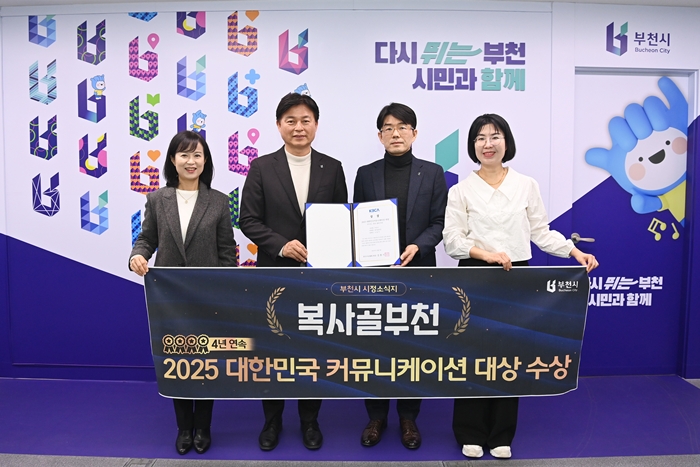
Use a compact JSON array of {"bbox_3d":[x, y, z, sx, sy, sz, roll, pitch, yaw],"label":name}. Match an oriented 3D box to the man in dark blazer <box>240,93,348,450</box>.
[{"bbox_3d":[-0.282,0.158,2.375,0.528,1.755,0.426,0,3,-4],"label":"man in dark blazer"}]

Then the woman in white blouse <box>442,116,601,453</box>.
[{"bbox_3d":[0.797,0.233,2.276,0.680,1.631,0.426,1,3,10],"label":"woman in white blouse"}]

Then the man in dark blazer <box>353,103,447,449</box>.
[{"bbox_3d":[0.253,0.185,2.386,0.477,1.708,0.416,1,3,3],"label":"man in dark blazer"}]

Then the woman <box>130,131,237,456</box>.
[{"bbox_3d":[-0.796,0.259,2.329,0.467,1.550,0.386,0,3,-11],"label":"woman"}]

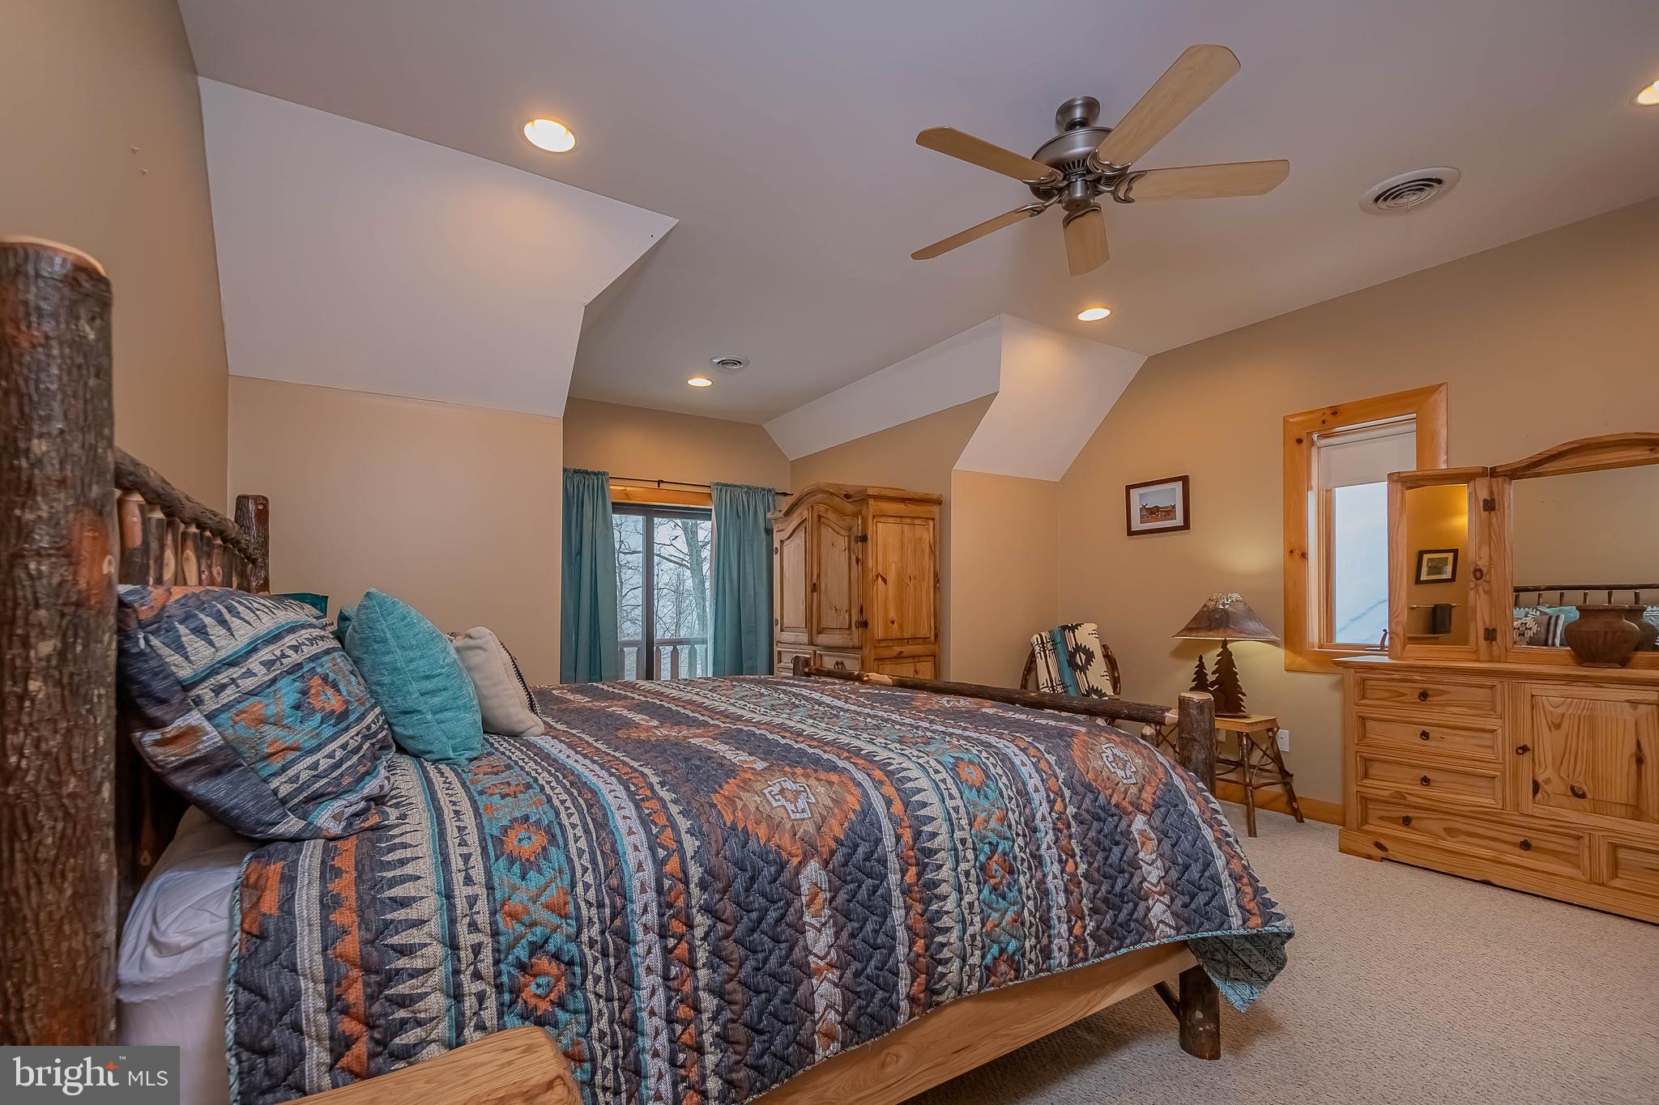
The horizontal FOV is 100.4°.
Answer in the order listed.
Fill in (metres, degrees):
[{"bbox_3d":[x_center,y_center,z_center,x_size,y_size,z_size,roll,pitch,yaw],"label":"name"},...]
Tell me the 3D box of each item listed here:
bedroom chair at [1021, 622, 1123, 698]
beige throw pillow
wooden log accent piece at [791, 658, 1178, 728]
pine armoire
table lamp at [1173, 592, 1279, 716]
[{"bbox_3d":[1.549,0.968,4.530,0.600,1.000,0.650,0,-3,3],"label":"bedroom chair"},{"bbox_3d":[-0.932,0.371,1.980,0.150,0.350,0.440,-30,13,-29],"label":"beige throw pillow"},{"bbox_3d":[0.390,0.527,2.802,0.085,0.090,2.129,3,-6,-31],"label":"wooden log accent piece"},{"bbox_3d":[0.178,0.497,5.136,0.620,1.990,1.240,3,-4,-31],"label":"pine armoire"},{"bbox_3d":[2.166,0.560,3.776,0.500,0.660,0.500,3,-4,-31],"label":"table lamp"}]

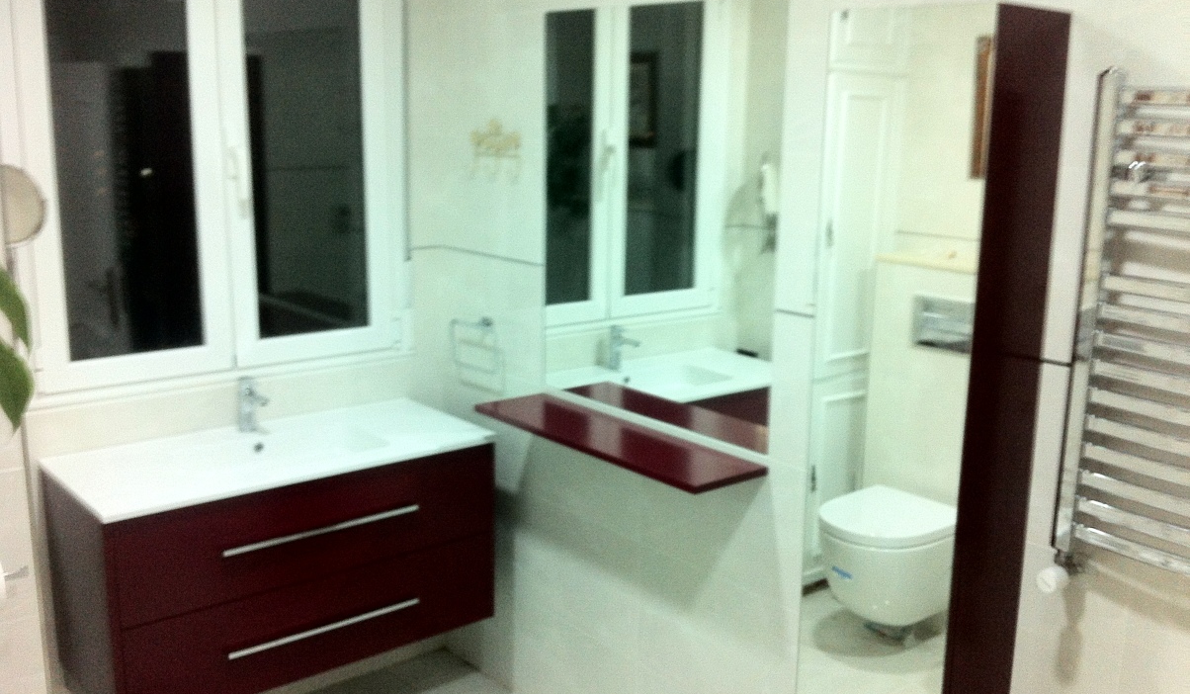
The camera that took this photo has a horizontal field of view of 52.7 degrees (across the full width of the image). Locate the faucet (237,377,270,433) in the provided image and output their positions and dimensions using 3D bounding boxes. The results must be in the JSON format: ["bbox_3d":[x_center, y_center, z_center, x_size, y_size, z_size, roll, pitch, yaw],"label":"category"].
[{"bbox_3d":[-0.885,0.161,3.125,0.045,0.145,0.147,-9,15,-38],"label":"faucet"}]

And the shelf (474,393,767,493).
[{"bbox_3d":[0.034,0.213,2.829,0.219,0.018,0.805,-9,15,-38],"label":"shelf"}]

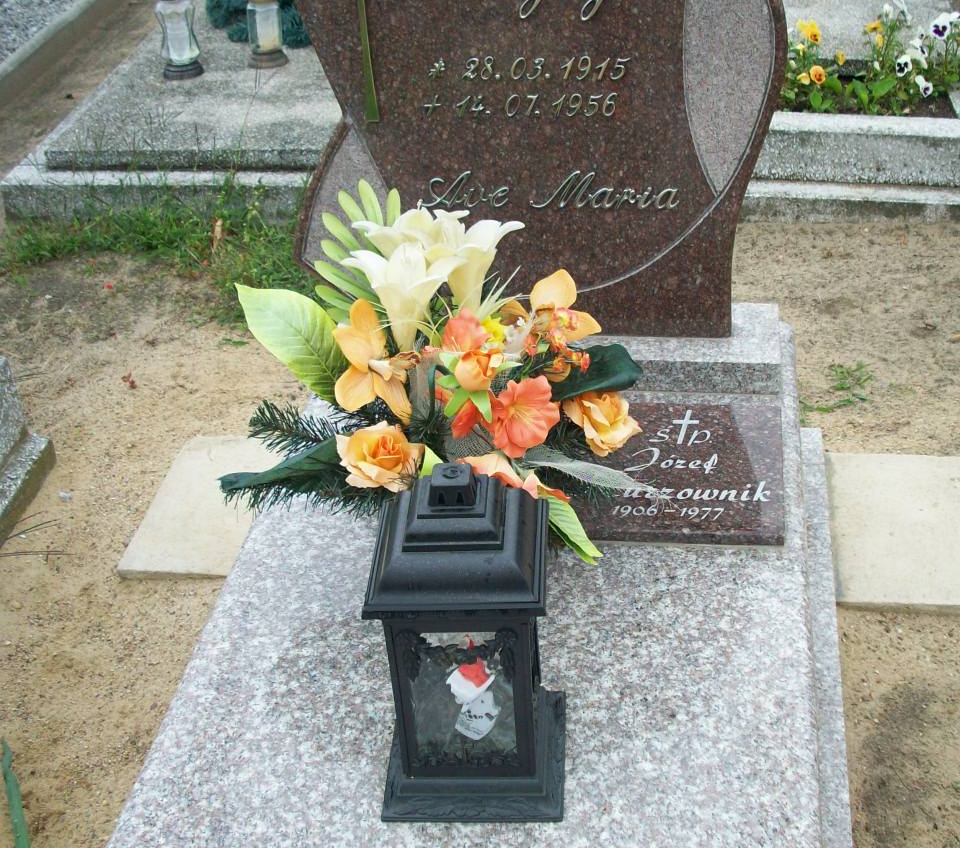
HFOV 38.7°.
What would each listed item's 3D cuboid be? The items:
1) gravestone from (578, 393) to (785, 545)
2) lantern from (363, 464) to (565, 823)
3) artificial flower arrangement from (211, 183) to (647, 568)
[{"bbox_3d":[0.256,0.059,1.830,0.293,0.020,0.248,2,42,10],"label":"gravestone"},{"bbox_3d":[-0.014,0.207,1.442,0.192,0.407,0.192,-1,35,5],"label":"lantern"},{"bbox_3d":[-0.065,-0.053,1.788,0.570,0.450,0.350,3,35,9],"label":"artificial flower arrangement"}]

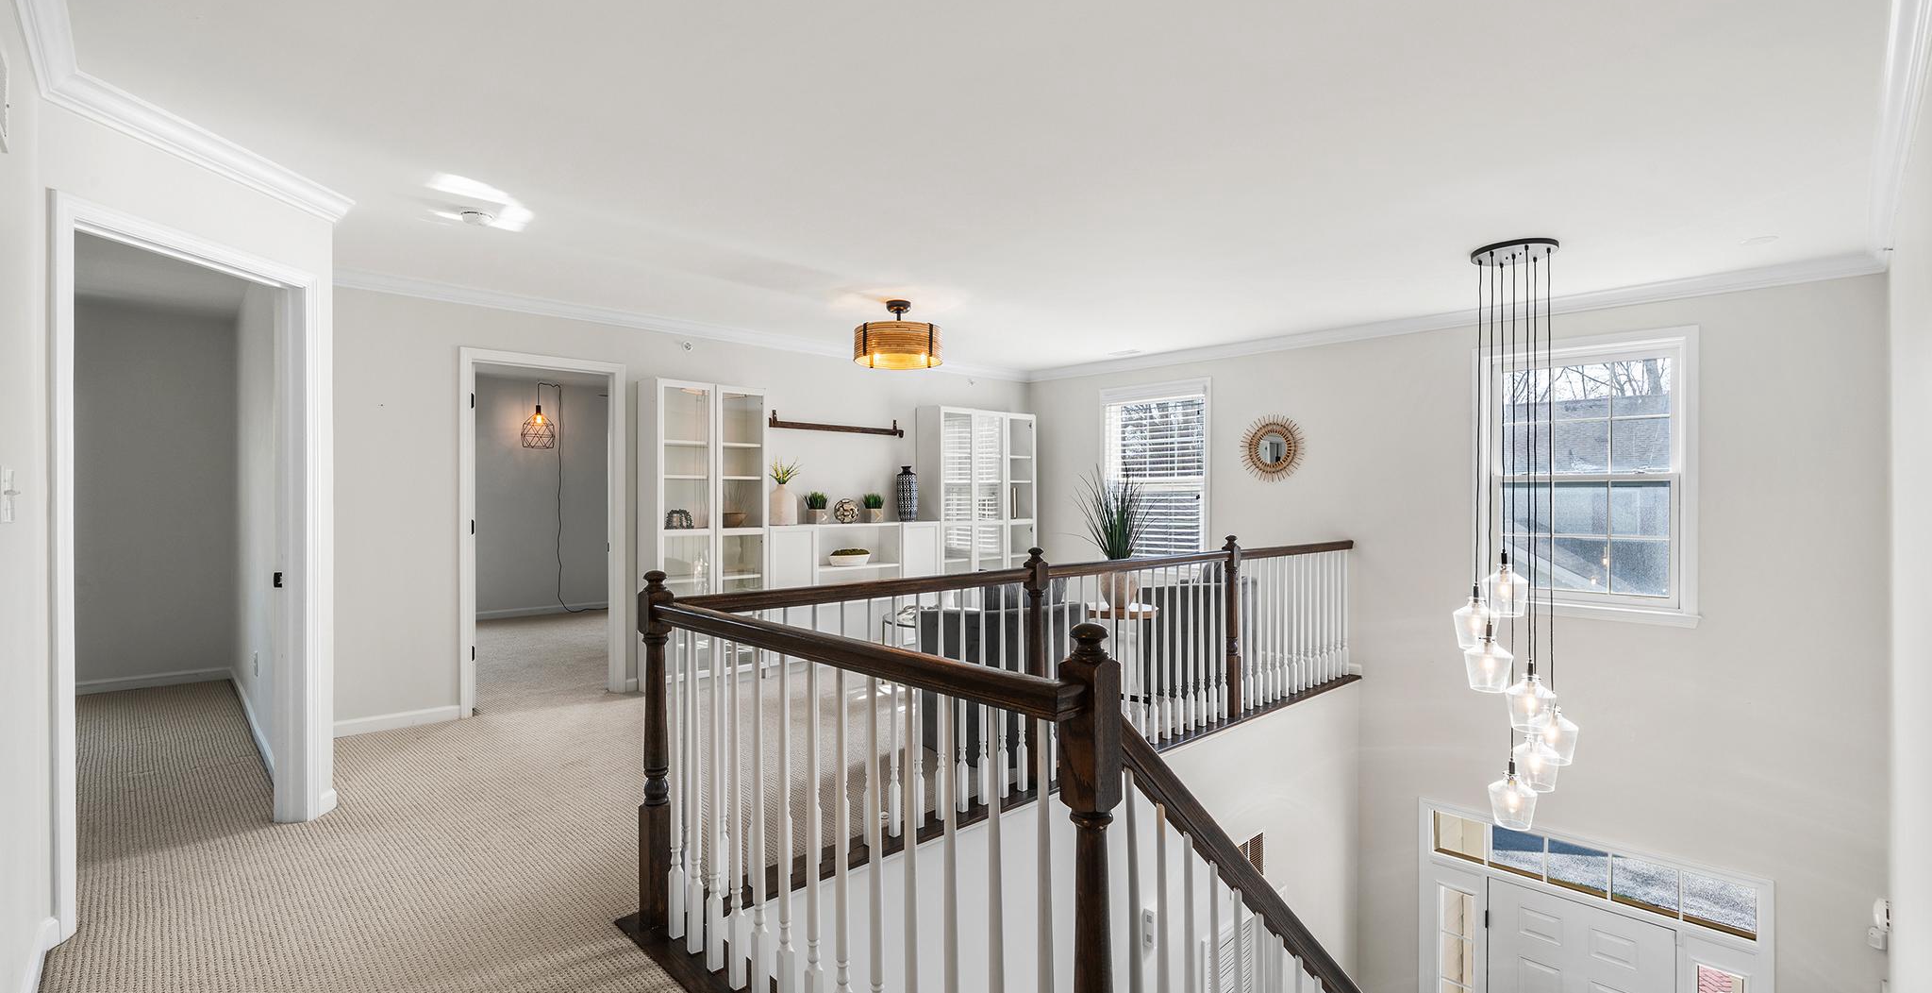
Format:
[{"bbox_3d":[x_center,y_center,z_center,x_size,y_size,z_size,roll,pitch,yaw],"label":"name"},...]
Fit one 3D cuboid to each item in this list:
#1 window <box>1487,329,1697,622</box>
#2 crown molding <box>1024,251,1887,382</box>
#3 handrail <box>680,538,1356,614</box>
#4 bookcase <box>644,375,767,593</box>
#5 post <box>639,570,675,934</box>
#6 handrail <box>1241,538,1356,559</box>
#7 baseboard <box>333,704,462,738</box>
[{"bbox_3d":[3.680,-0.117,4.815,1.050,1.650,0.110,0,0,44],"label":"window"},{"bbox_3d":[2.551,-1.122,5.832,5.440,0.080,0.075,0,0,44],"label":"crown molding"},{"bbox_3d":[0.939,0.338,4.037,4.900,0.060,0.062,0,0,-42],"label":"handrail"},{"bbox_3d":[-1.749,0.257,5.440,0.800,2.015,0.300,0,0,-43],"label":"bookcase"},{"bbox_3d":[-0.916,0.740,2.392,0.075,1.036,0.075,0,0,-44],"label":"post"},{"bbox_3d":[2.139,0.340,5.171,1.580,0.062,0.062,0,0,-42],"label":"handrail"},{"bbox_3d":[-3.097,1.218,4.351,0.620,0.085,0.015,0,0,-43],"label":"baseboard"}]

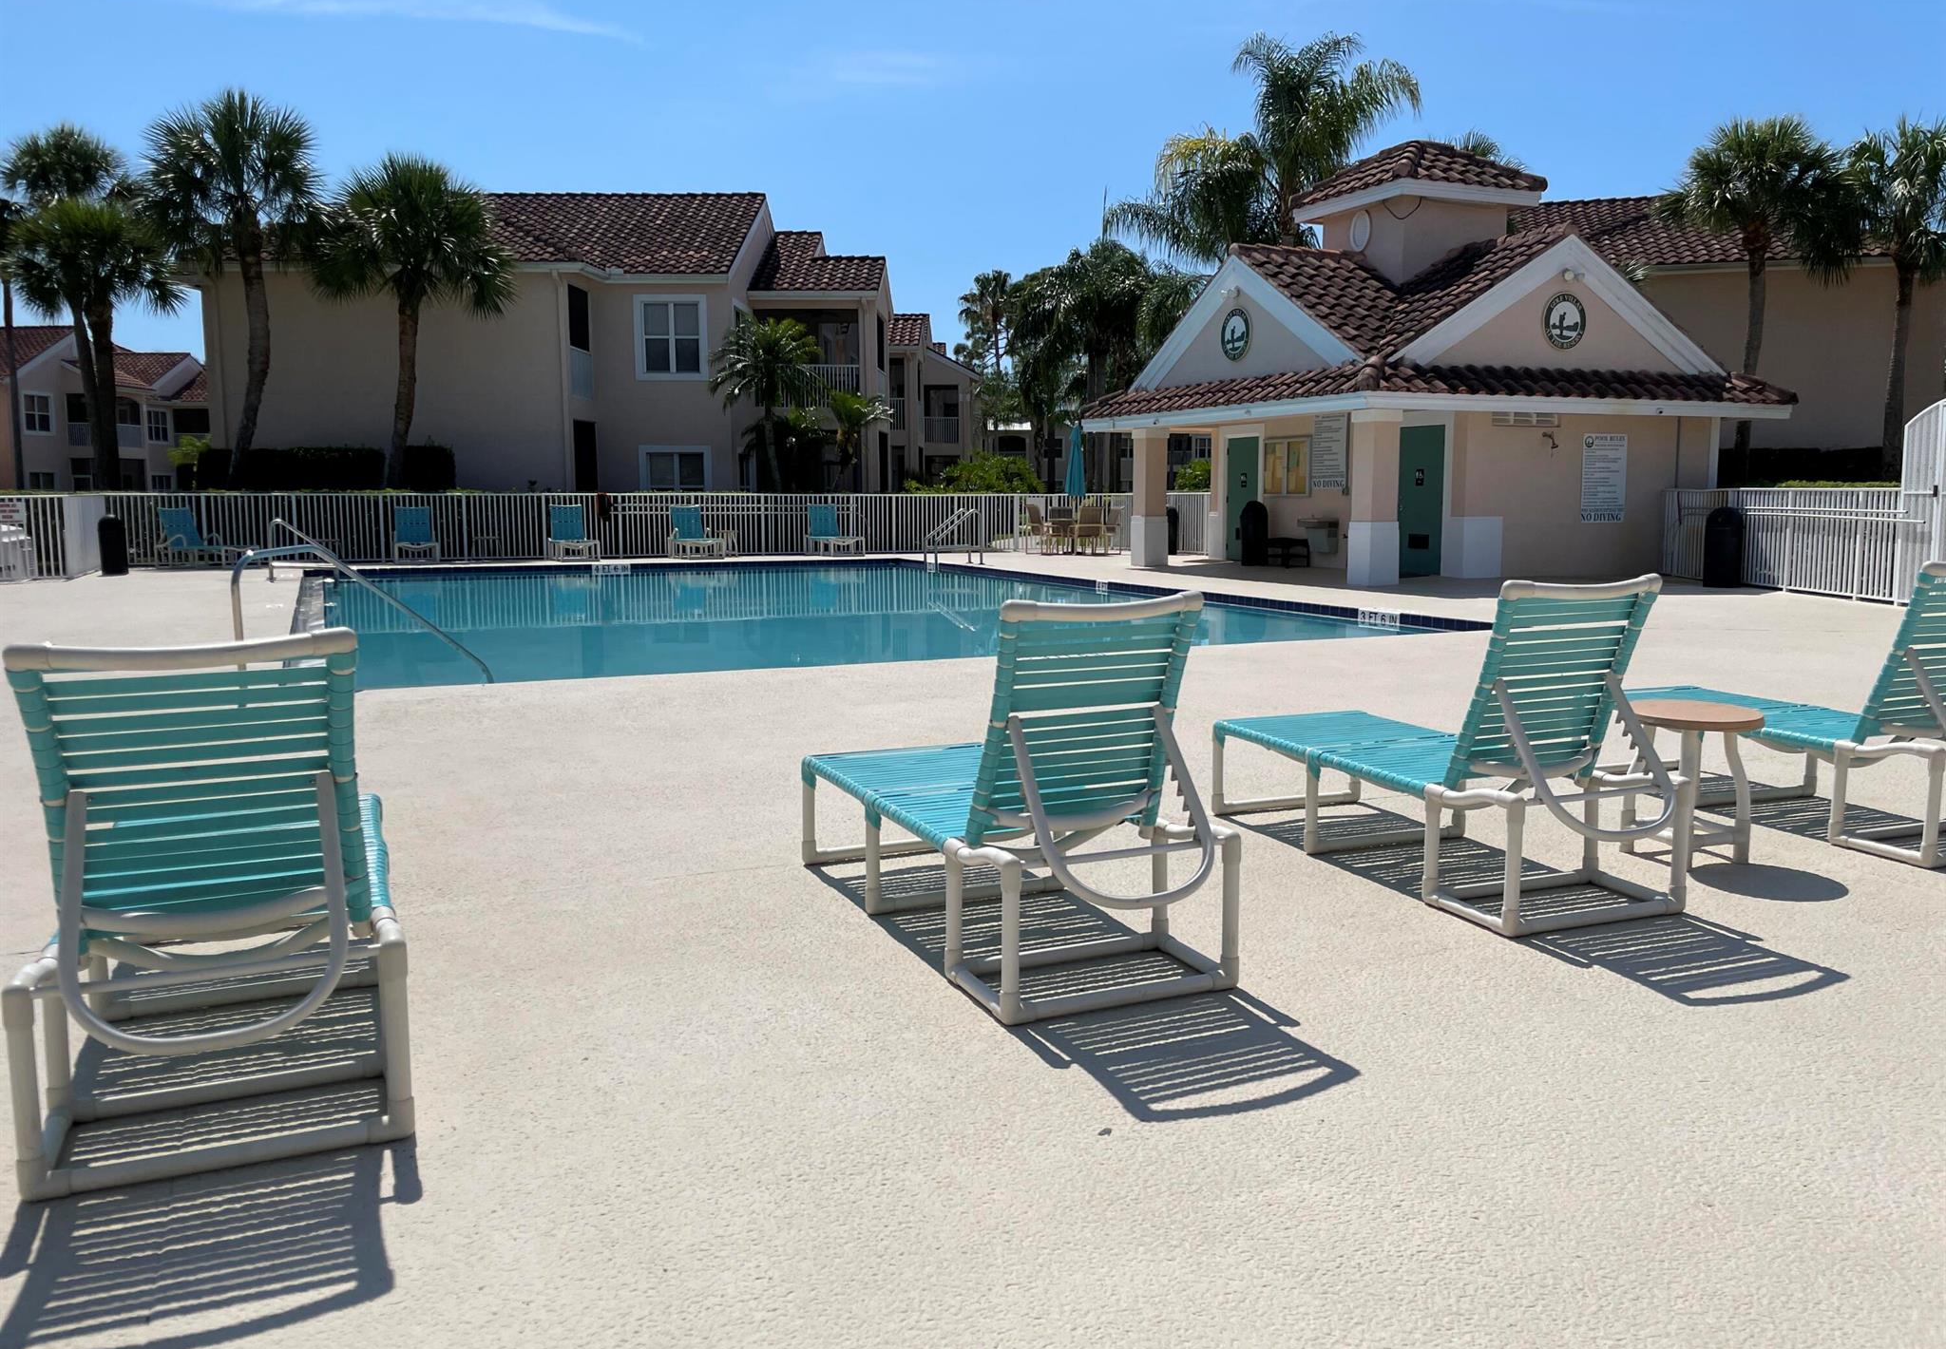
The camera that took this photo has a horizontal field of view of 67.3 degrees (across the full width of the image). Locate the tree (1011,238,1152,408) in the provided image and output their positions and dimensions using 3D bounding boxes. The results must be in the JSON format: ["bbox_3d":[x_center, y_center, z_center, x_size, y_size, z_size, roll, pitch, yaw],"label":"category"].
[{"bbox_3d":[3.324,-8.686,44.271,4.572,8.760,4.572,0,7,0],"label":"tree"}]

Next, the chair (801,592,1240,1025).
[{"bbox_3d":[0.053,0.217,4.056,0.625,0.955,1.630,-3,8,-23],"label":"chair"}]

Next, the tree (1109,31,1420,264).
[{"bbox_3d":[6.105,-7.965,30.759,6.420,10.615,6.420,0,7,0],"label":"tree"}]

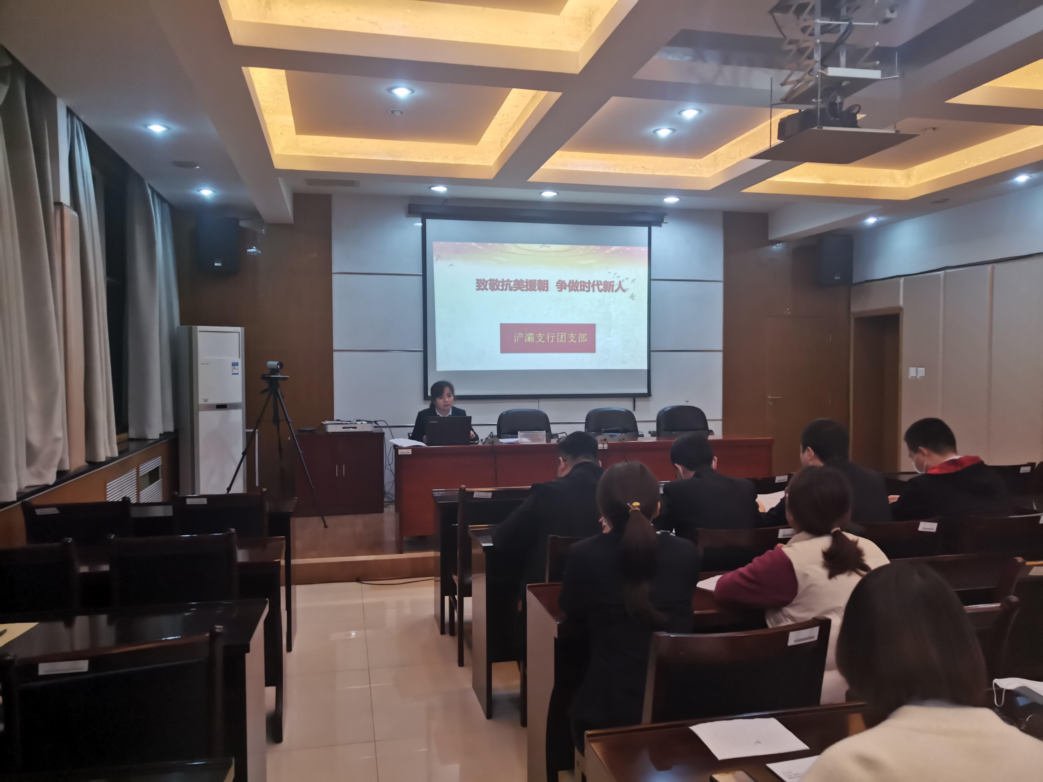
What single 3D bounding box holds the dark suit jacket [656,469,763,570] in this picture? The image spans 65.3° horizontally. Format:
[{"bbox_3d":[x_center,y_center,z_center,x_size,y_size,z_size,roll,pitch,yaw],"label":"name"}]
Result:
[{"bbox_3d":[0.799,0.627,3.513,0.500,0.660,0.420,0,2,-3],"label":"dark suit jacket"}]

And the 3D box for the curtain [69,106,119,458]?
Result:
[{"bbox_3d":[-2.729,-0.584,5.177,0.170,2.065,0.520,-1,2,-12],"label":"curtain"}]

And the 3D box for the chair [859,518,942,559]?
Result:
[{"bbox_3d":[1.391,0.955,3.448,0.450,0.920,0.540,-1,2,-12],"label":"chair"}]

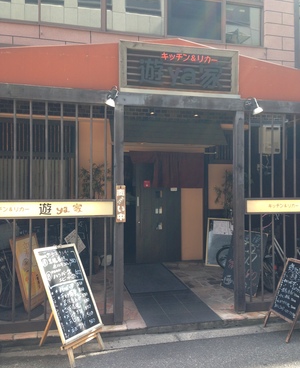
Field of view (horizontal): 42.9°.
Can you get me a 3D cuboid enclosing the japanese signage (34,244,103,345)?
[{"bbox_3d":[-0.803,1.053,3.795,0.035,0.900,0.572,-29,-15,27],"label":"japanese signage"}]

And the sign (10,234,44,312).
[{"bbox_3d":[-1.514,1.112,4.866,0.040,0.891,0.533,-16,-5,15],"label":"sign"}]

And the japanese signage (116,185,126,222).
[{"bbox_3d":[-0.316,0.221,4.210,0.109,0.414,0.020,0,-1,-13],"label":"japanese signage"}]

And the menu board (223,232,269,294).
[{"bbox_3d":[1.383,1.125,5.554,0.035,0.884,0.648,19,-11,-32],"label":"menu board"}]

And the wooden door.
[{"bbox_3d":[0.182,0.581,7.720,0.925,2.000,0.050,0,-1,-13],"label":"wooden door"}]

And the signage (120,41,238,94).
[{"bbox_3d":[0.358,-1.321,4.434,1.439,0.542,0.100,0,-1,-13],"label":"signage"}]

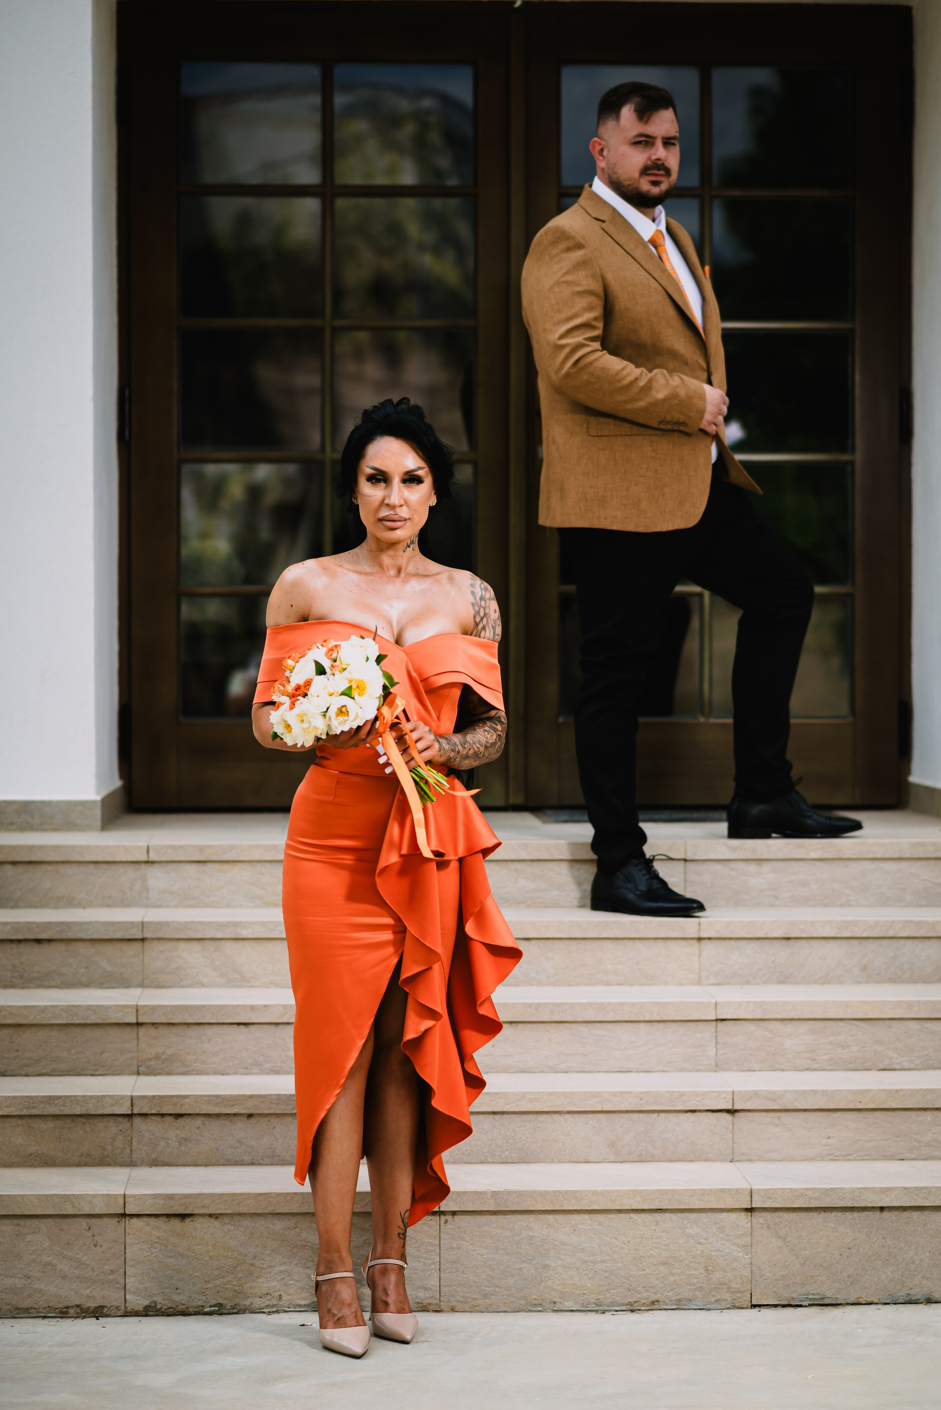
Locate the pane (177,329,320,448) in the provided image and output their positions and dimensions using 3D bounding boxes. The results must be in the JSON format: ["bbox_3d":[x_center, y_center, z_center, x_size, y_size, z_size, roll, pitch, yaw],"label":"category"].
[{"bbox_3d":[-0.578,-0.832,8.798,0.371,0.320,0.020,0,1,-3],"label":"pane"}]

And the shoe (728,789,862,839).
[{"bbox_3d":[0.746,0.249,7.629,0.302,0.112,0.105,0,1,-5],"label":"shoe"}]

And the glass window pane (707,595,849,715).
[{"bbox_3d":[0.845,-0.133,9.036,0.379,0.334,0.020,0,1,-3],"label":"glass window pane"}]

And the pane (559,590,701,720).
[{"bbox_3d":[0.425,-0.132,8.867,0.380,0.330,0.020,0,1,-3],"label":"pane"}]

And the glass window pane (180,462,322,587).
[{"bbox_3d":[-0.590,-0.484,8.955,0.381,0.337,0.020,0,1,-3],"label":"glass window pane"}]

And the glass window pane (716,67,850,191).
[{"bbox_3d":[0.843,-1.561,9.013,0.378,0.327,0.020,0,1,-3],"label":"glass window pane"}]

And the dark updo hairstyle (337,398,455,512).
[{"bbox_3d":[-0.139,-0.462,6.188,0.215,0.215,0.230,0,1,-3],"label":"dark updo hairstyle"}]

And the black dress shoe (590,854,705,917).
[{"bbox_3d":[0.395,0.402,7.336,0.310,0.118,0.110,1,1,38],"label":"black dress shoe"}]

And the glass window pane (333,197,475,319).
[{"bbox_3d":[-0.176,-1.184,8.813,0.373,0.320,0.020,0,1,-3],"label":"glass window pane"}]

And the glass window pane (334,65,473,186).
[{"bbox_3d":[-0.176,-1.534,8.806,0.367,0.320,0.020,0,1,-3],"label":"glass window pane"}]

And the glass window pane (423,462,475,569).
[{"bbox_3d":[-0.178,-0.487,8.976,0.383,0.341,0.020,0,1,-3],"label":"glass window pane"}]

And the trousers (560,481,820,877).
[{"bbox_3d":[0.483,-0.113,7.501,0.520,0.940,0.460,1,1,24],"label":"trousers"}]

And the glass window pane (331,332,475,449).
[{"bbox_3d":[-0.180,-0.847,8.971,0.380,0.326,0.020,0,1,-3],"label":"glass window pane"}]

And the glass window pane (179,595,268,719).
[{"bbox_3d":[-0.582,-0.127,8.812,0.378,0.330,0.020,0,1,-3],"label":"glass window pane"}]

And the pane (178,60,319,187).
[{"bbox_3d":[-0.591,-1.560,8.938,0.380,0.330,0.020,0,1,-3],"label":"pane"}]

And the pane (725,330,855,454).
[{"bbox_3d":[0.844,-0.846,9.025,0.378,0.334,0.020,0,1,-3],"label":"pane"}]

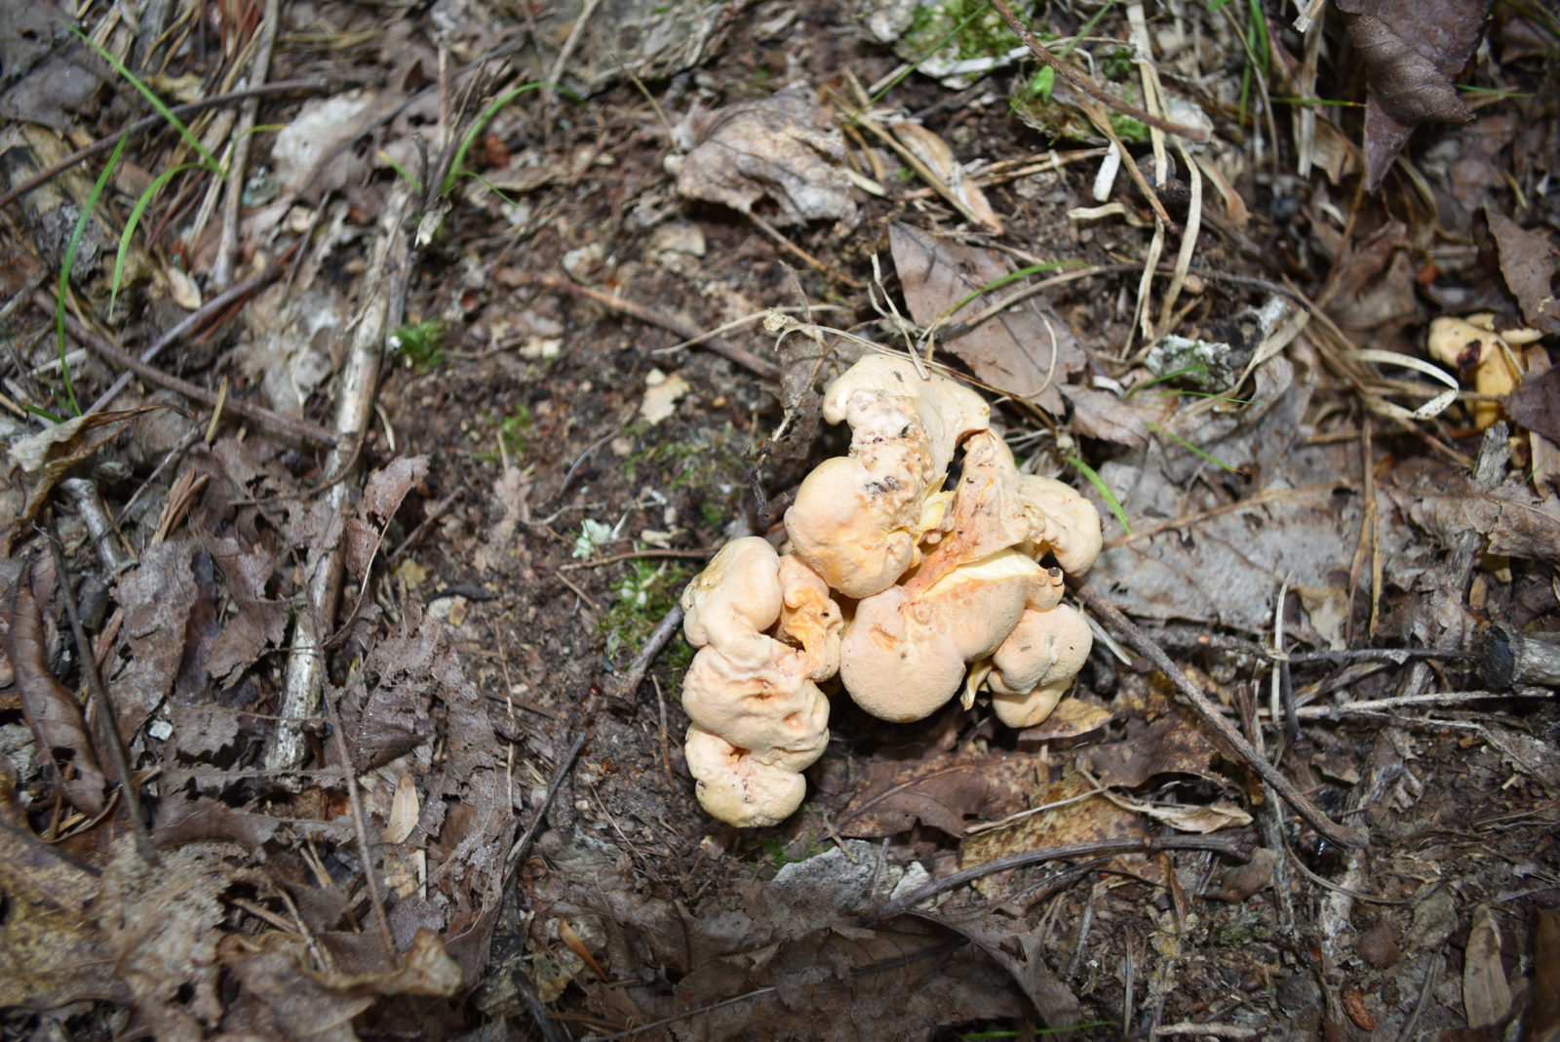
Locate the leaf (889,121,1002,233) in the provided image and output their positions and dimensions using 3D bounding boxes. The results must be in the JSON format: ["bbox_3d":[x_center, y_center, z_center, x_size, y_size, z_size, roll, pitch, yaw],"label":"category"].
[{"bbox_3d":[0.089,-0.180,0.609,0.014,0.012,0.088,-30,63,-17],"label":"leaf"}]

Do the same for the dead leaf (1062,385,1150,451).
[{"bbox_3d":[0.137,-0.045,0.496,0.039,0.011,0.031,7,56,5],"label":"dead leaf"}]

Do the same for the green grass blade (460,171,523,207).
[{"bbox_3d":[-0.143,-0.159,0.569,0.040,0.012,0.011,35,63,21],"label":"green grass blade"}]

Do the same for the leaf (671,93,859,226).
[{"bbox_3d":[-0.007,-0.173,0.573,0.090,0.035,0.078,0,56,0],"label":"leaf"}]

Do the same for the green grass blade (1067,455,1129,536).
[{"bbox_3d":[0.128,-0.012,0.469,0.006,0.012,0.045,-24,59,-15],"label":"green grass blade"}]

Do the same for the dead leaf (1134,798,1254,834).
[{"bbox_3d":[0.152,0.109,0.429,0.043,0.011,0.011,3,58,2],"label":"dead leaf"}]

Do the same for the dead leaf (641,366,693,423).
[{"bbox_3d":[-0.055,-0.059,0.539,0.020,0.007,0.028,28,62,16],"label":"dead leaf"}]

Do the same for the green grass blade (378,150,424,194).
[{"bbox_3d":[-0.194,-0.177,0.598,0.021,0.017,0.007,25,61,15],"label":"green grass blade"}]

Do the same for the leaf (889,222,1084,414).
[{"bbox_3d":[0.089,-0.097,0.531,0.128,0.018,0.058,37,63,22],"label":"leaf"}]

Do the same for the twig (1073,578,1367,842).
[{"bbox_3d":[0.152,0.066,0.421,0.010,0.011,0.137,-35,63,-21],"label":"twig"}]

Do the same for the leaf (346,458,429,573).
[{"bbox_3d":[-0.169,-0.006,0.493,0.020,0.022,0.053,25,61,15],"label":"leaf"}]

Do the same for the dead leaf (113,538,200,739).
[{"bbox_3d":[-0.234,0.040,0.439,0.031,0.014,0.087,-15,57,-10],"label":"dead leaf"}]

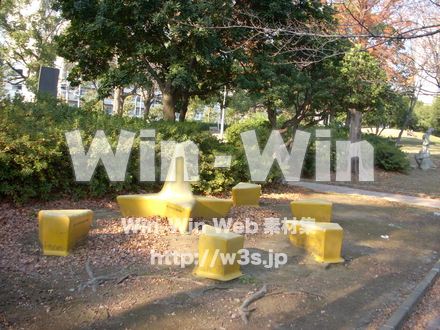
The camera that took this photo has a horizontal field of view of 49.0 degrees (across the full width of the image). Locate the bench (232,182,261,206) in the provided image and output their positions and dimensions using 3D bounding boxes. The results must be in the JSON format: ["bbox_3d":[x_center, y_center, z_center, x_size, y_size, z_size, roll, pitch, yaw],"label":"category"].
[{"bbox_3d":[0.530,0.645,10.130,0.610,0.420,0.500,2,4,-19],"label":"bench"}]

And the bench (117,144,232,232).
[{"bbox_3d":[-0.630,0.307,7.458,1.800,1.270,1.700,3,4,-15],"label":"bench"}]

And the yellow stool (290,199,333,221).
[{"bbox_3d":[1.564,0.822,8.221,0.691,0.400,0.469,4,4,9],"label":"yellow stool"}]

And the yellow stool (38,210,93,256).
[{"bbox_3d":[-1.800,0.763,5.690,0.450,0.420,0.650,4,4,15],"label":"yellow stool"}]

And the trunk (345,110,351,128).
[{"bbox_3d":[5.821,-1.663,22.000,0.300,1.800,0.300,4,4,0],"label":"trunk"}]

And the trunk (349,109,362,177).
[{"bbox_3d":[5.001,-0.829,17.800,0.420,2.500,0.420,4,4,0],"label":"trunk"}]

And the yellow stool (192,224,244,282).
[{"bbox_3d":[0.020,0.950,5.394,0.469,0.400,0.691,4,4,3],"label":"yellow stool"}]

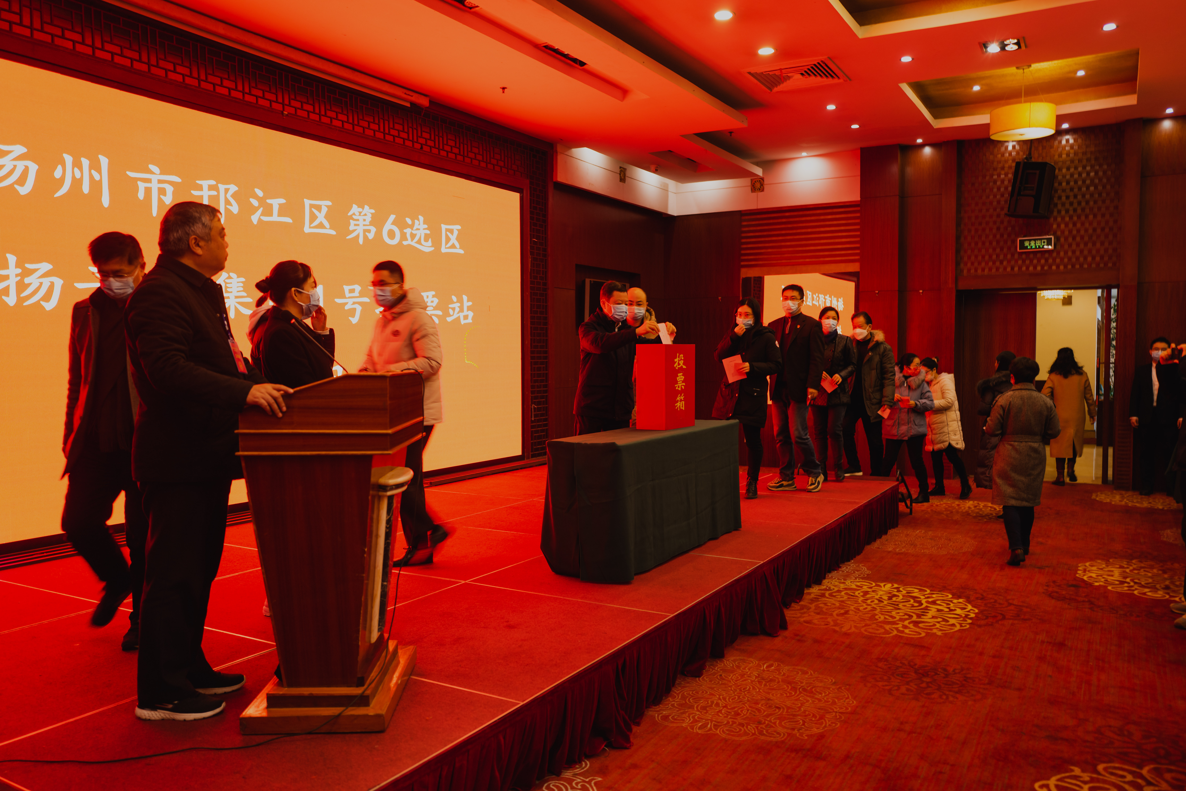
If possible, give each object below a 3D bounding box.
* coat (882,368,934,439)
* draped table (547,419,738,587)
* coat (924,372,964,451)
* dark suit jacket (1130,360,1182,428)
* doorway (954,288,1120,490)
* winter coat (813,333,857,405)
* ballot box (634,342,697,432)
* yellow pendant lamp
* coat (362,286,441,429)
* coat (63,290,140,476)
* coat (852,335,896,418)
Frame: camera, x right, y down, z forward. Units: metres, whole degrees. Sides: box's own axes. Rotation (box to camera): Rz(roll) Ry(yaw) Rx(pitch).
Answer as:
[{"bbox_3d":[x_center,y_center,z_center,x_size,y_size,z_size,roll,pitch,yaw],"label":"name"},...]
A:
[{"bbox_3d":[3.392,0.090,9.950,0.500,0.770,0.360,2,4,40],"label":"coat"},{"bbox_3d":[0.392,0.576,5.677,0.460,0.730,1.790,2,3,30],"label":"draped table"},{"bbox_3d":[3.858,0.178,10.150,0.430,0.870,0.430,0,3,-4],"label":"coat"},{"bbox_3d":[6.406,-0.016,10.500,0.530,0.720,0.290,2,3,31],"label":"dark suit jacket"},{"bbox_3d":[5.410,-0.125,11.342,1.800,2.400,0.300,2,3,30],"label":"doorway"},{"bbox_3d":[2.212,-0.244,8.520,0.480,0.710,0.360,1,3,27],"label":"winter coat"},{"bbox_3d":[0.458,-0.058,5.792,0.200,0.521,0.420,2,3,30],"label":"ballot box"},{"bbox_3d":[4.413,-3.039,9.496,0.630,0.700,0.630,2,3,30],"label":"yellow pendant lamp"},{"bbox_3d":[-1.103,-0.227,5.320,0.430,0.790,0.500,-2,4,-40],"label":"coat"},{"bbox_3d":[-1.987,-0.056,3.860,0.470,0.780,0.330,0,3,-5],"label":"coat"},{"bbox_3d":[2.692,-0.184,8.950,0.390,0.800,0.510,-3,4,-44],"label":"coat"}]

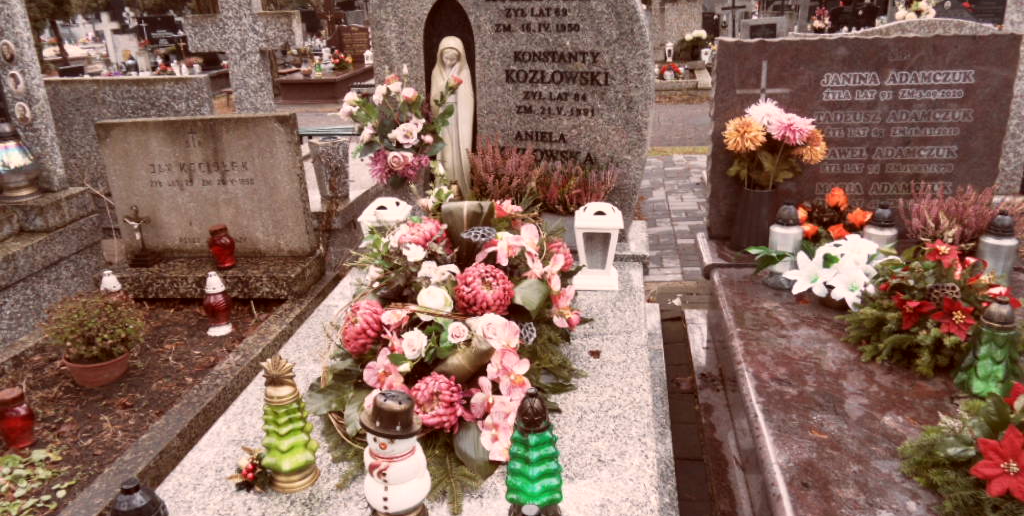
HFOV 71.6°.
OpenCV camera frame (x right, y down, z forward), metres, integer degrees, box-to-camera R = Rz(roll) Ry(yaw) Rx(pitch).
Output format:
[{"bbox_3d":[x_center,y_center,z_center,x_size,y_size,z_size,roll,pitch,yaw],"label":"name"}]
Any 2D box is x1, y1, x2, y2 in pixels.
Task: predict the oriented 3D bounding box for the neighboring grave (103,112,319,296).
[{"bbox_3d":[-1.096,-0.189,2.637,0.680,0.630,0.270,1,21,9],"label":"neighboring grave"}]

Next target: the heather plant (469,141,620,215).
[{"bbox_3d":[0.087,-0.211,2.209,0.450,0.260,0.190,1,21,9],"label":"heather plant"}]

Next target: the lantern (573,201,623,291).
[{"bbox_3d":[0.269,-0.050,2.237,0.155,0.270,0.155,0,24,2],"label":"lantern"}]

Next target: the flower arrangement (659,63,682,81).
[{"bbox_3d":[1.989,-2.355,8.911,0.300,0.220,0.240,2,24,5],"label":"flower arrangement"}]

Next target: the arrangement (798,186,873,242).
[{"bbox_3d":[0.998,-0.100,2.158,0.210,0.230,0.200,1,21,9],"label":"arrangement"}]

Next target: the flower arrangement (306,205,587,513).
[{"bbox_3d":[-0.133,0.189,1.663,0.580,0.340,0.740,2,24,7],"label":"flower arrangement"}]

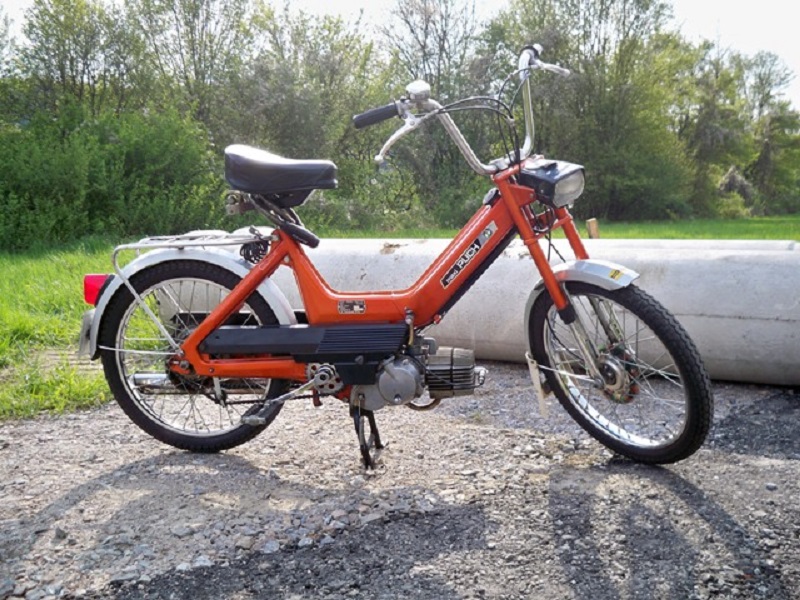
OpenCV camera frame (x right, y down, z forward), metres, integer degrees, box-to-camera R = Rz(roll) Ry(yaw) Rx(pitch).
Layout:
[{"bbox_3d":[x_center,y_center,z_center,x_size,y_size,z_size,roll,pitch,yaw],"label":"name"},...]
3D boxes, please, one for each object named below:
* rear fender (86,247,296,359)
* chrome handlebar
[{"bbox_3d":[-0.566,0.014,2.188,0.600,0.320,0.078,0,11,7],"label":"rear fender"},{"bbox_3d":[0.195,-0.463,1.994,0.630,0.260,0.190,-31,34,-27],"label":"chrome handlebar"}]

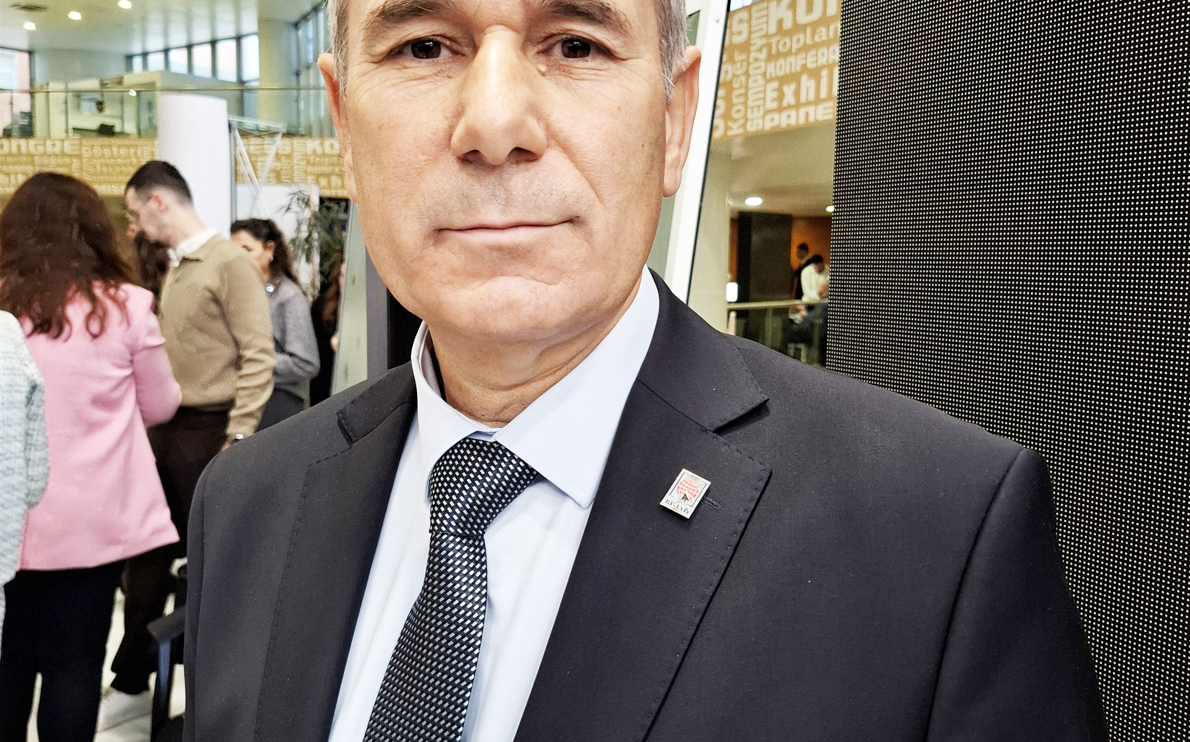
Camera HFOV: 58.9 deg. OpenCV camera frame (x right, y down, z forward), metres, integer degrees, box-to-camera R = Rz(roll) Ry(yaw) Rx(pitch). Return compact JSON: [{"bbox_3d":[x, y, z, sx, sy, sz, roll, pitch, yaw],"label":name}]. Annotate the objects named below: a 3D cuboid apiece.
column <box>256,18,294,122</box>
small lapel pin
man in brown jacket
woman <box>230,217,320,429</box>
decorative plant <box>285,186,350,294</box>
[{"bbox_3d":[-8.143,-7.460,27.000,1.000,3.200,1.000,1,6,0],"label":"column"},{"bbox_3d":[0.044,0.060,0.515,0.015,0.022,0.003,30,-16,10],"label":"small lapel pin"},{"bbox_3d":[-1.322,0.195,3.426,0.420,1.750,0.520,-2,7,-22],"label":"man in brown jacket"},{"bbox_3d":[-1.345,0.157,4.435,0.360,1.598,0.460,-1,6,-17],"label":"woman"},{"bbox_3d":[-1.427,-0.082,5.696,0.650,1.803,0.600,1,6,0],"label":"decorative plant"}]

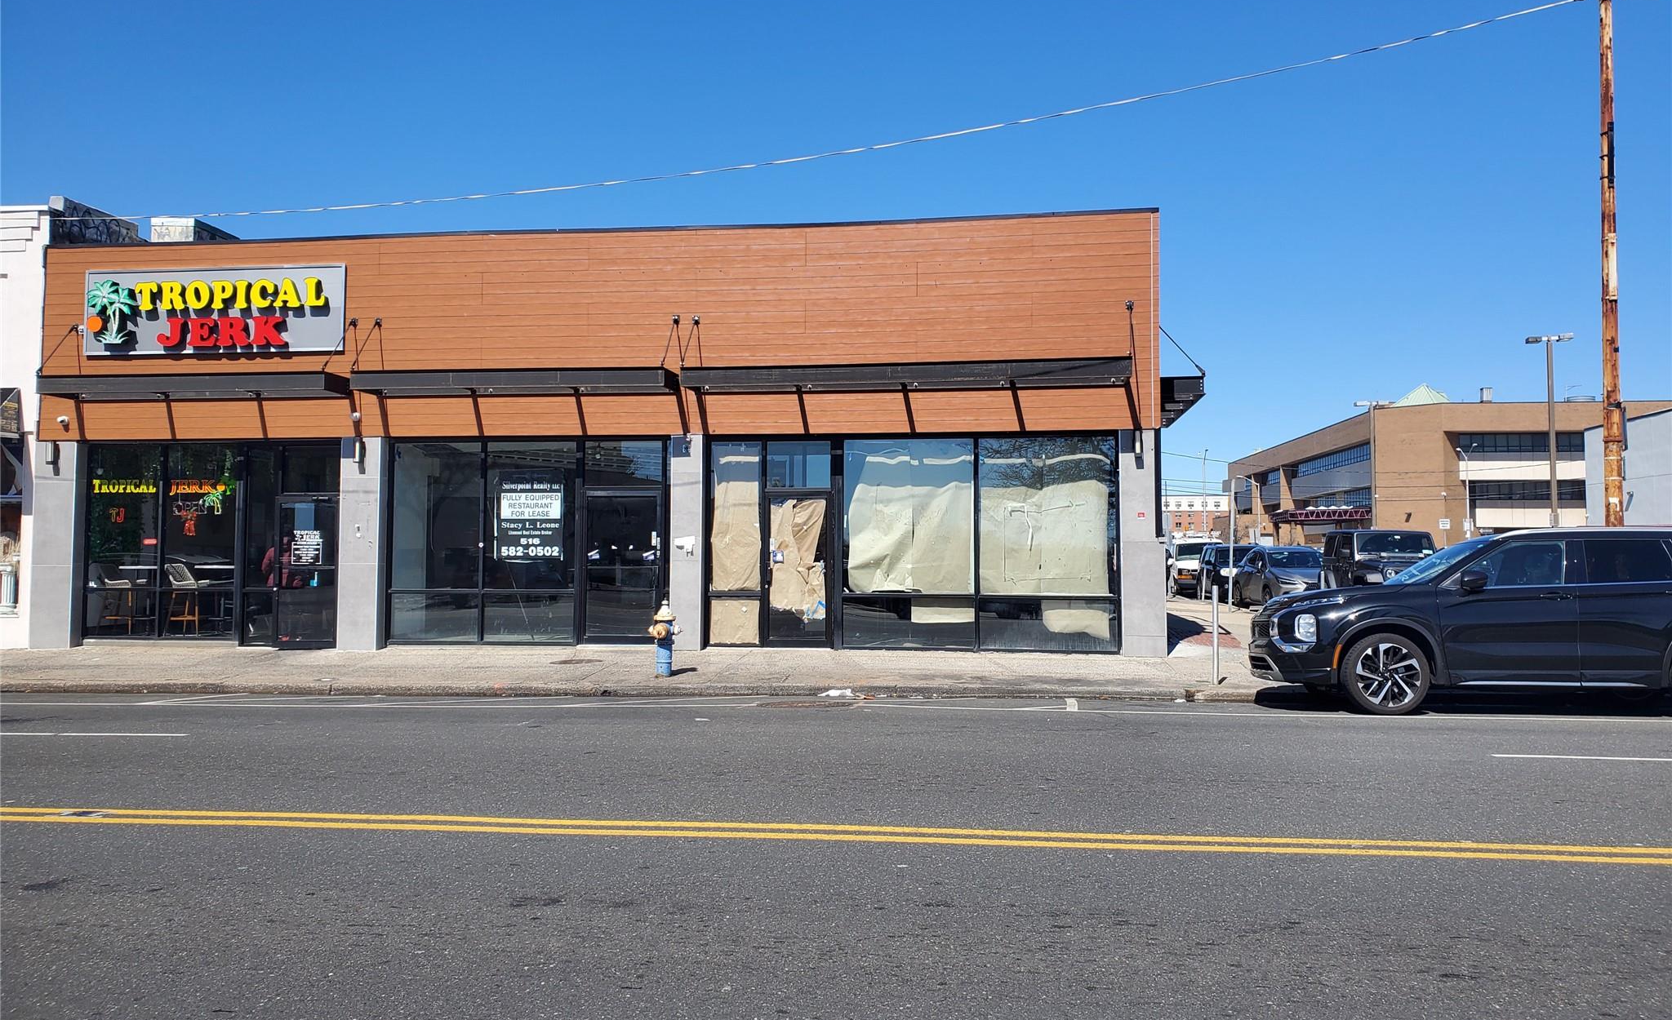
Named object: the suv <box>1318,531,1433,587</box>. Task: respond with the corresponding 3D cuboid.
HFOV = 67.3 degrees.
[{"bbox_3d":[11.189,1.362,25.400,1.870,1.830,4.200,0,-3,7],"label":"suv"}]

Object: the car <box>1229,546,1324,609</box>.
[{"bbox_3d":[12.148,1.853,34.300,1.870,1.650,4.660,0,-3,4],"label":"car"}]

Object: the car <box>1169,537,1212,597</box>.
[{"bbox_3d":[12.979,2.150,46.300,2.020,2.100,5.600,0,-3,6],"label":"car"}]

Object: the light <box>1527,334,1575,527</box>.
[{"bbox_3d":[20.446,-1.104,35.809,1.300,7.799,0.400,-1,-3,20],"label":"light"}]

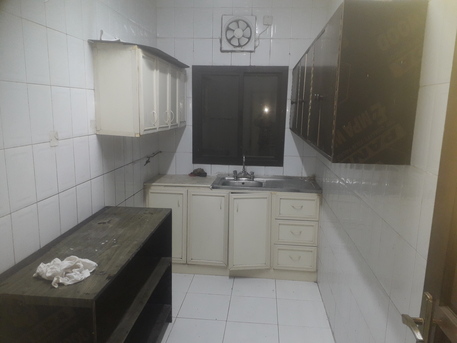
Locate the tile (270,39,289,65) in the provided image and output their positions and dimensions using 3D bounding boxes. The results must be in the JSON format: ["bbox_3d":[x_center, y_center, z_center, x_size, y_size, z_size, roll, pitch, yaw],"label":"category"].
[{"bbox_3d":[0.531,-1.216,3.676,0.200,0.284,0.015,2,10,5],"label":"tile"}]

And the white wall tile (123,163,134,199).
[{"bbox_3d":[-0.878,0.086,3.152,0.015,0.300,0.200,2,10,5],"label":"white wall tile"}]

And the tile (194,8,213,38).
[{"bbox_3d":[-0.258,-1.540,3.710,0.200,0.303,0.012,2,10,5],"label":"tile"}]

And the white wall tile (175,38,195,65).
[{"bbox_3d":[-0.464,-1.245,3.773,0.200,0.300,0.015,2,10,5],"label":"white wall tile"}]

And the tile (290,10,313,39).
[{"bbox_3d":[0.737,-1.490,3.582,0.200,0.300,0.010,2,10,6],"label":"tile"}]

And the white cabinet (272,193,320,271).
[{"bbox_3d":[0.678,0.579,3.741,0.455,0.840,0.480,2,10,5],"label":"white cabinet"}]

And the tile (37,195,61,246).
[{"bbox_3d":[-0.991,0.291,1.970,0.010,0.300,0.198,2,10,6],"label":"tile"}]

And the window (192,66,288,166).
[{"bbox_3d":[0.113,-0.588,3.847,1.005,1.058,0.080,2,10,5],"label":"window"}]

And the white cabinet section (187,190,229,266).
[{"bbox_3d":[-0.178,0.524,3.723,0.400,0.757,0.450,2,10,5],"label":"white cabinet section"}]

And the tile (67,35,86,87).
[{"bbox_3d":[-0.932,-0.663,2.191,0.010,0.300,0.198,2,10,6],"label":"tile"}]

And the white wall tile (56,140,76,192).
[{"bbox_3d":[-0.972,-0.038,2.127,0.015,0.300,0.200,2,10,5],"label":"white wall tile"}]

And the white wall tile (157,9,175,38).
[{"bbox_3d":[-0.649,-1.544,3.717,0.188,0.300,0.010,2,10,6],"label":"white wall tile"}]

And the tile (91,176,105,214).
[{"bbox_3d":[-0.942,0.190,2.573,0.012,0.303,0.200,2,10,5],"label":"tile"}]

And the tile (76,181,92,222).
[{"bbox_3d":[-0.962,0.225,2.377,0.012,0.303,0.200,2,10,5],"label":"tile"}]

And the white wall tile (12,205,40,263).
[{"bbox_3d":[-1.011,0.325,1.780,0.010,0.300,0.198,2,10,6],"label":"white wall tile"}]

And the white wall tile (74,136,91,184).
[{"bbox_3d":[-0.952,-0.073,2.321,0.015,0.300,0.200,2,10,5],"label":"white wall tile"}]

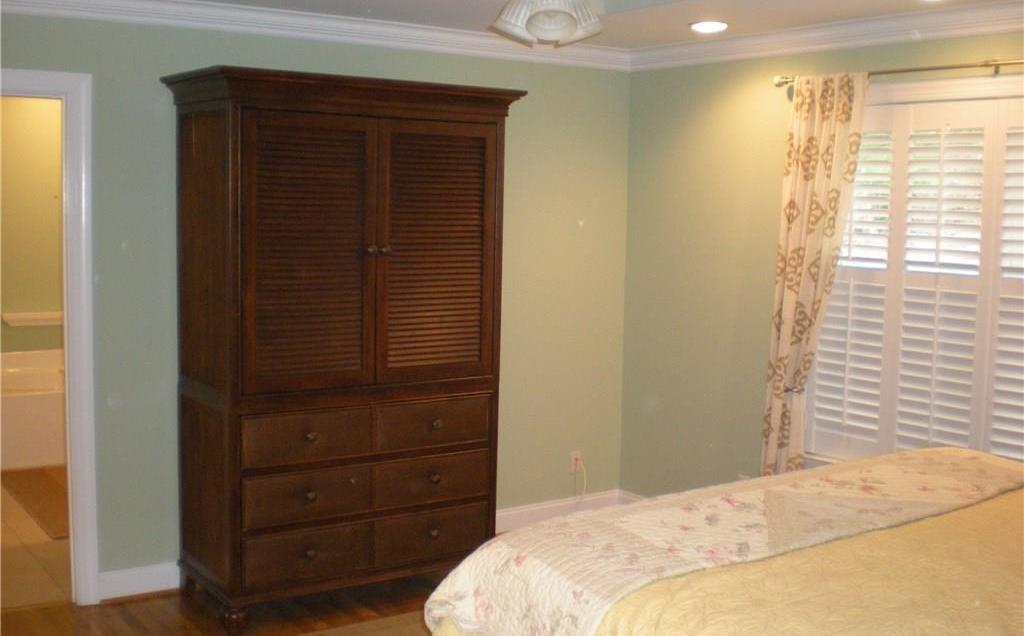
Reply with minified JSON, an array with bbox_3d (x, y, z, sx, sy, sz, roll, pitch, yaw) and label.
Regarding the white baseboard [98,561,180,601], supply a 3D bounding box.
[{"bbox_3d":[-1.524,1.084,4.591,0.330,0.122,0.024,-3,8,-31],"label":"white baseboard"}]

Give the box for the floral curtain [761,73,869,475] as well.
[{"bbox_3d":[1.196,0.137,4.509,0.140,2.200,0.470,-3,8,-31],"label":"floral curtain"}]

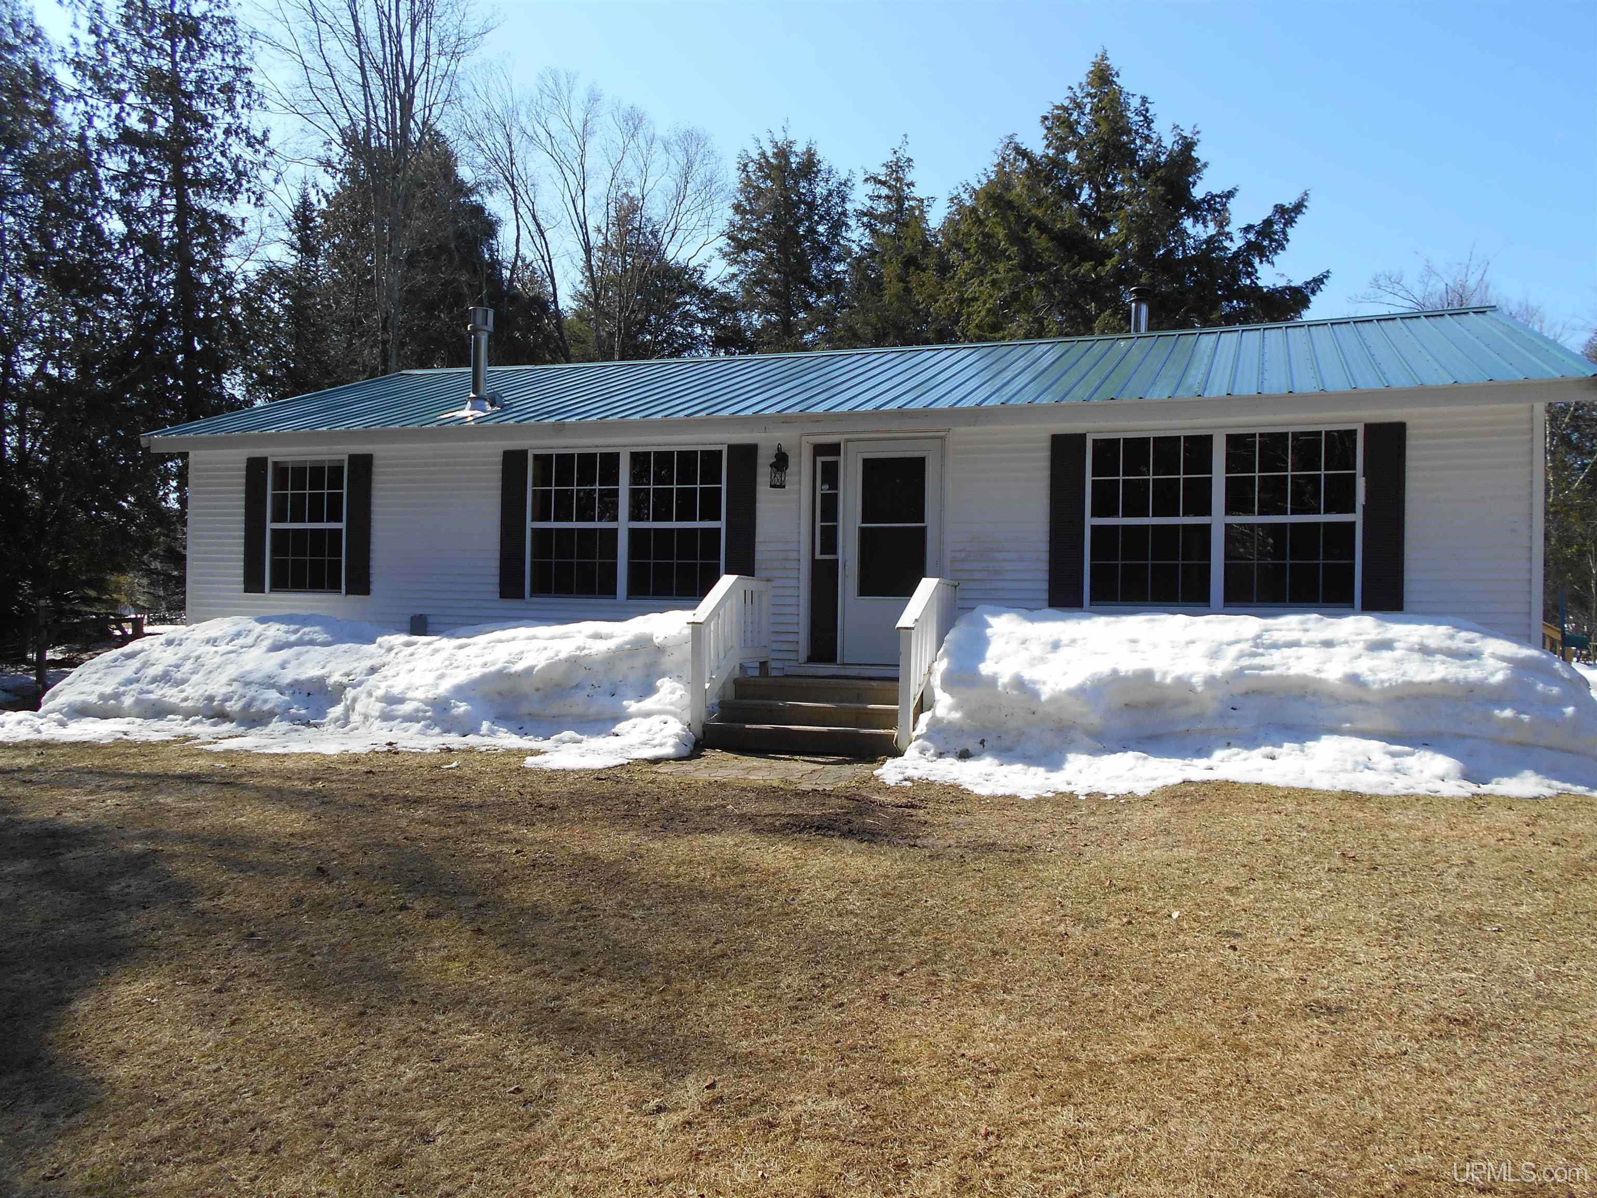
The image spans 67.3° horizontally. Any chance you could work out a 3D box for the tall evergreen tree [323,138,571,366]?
[{"bbox_3d":[-7.860,-4.328,25.954,5.590,11.600,5.590,1,0,-17],"label":"tall evergreen tree"}]

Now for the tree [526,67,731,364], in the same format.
[{"bbox_3d":[-4.777,-6.295,31.937,5.750,15.740,5.750,1,0,-9],"label":"tree"}]

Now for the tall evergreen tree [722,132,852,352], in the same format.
[{"bbox_3d":[-0.423,-5.219,30.945,4.020,13.720,4.020,1,0,-1],"label":"tall evergreen tree"}]

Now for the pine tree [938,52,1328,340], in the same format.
[{"bbox_3d":[6.871,-4.844,24.948,8.360,13.120,7.770,1,0,15],"label":"pine tree"}]

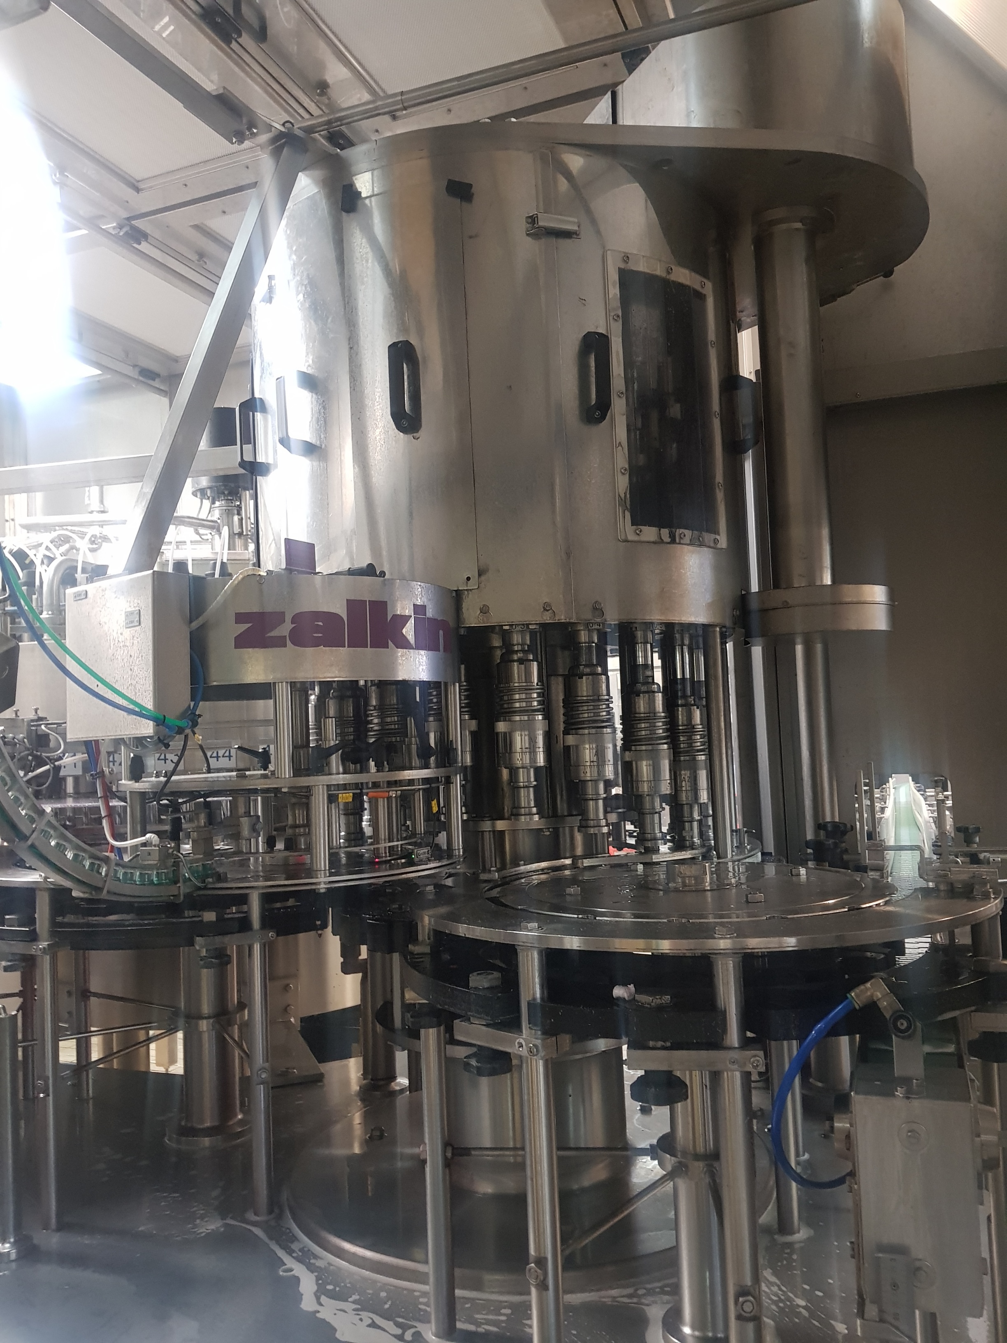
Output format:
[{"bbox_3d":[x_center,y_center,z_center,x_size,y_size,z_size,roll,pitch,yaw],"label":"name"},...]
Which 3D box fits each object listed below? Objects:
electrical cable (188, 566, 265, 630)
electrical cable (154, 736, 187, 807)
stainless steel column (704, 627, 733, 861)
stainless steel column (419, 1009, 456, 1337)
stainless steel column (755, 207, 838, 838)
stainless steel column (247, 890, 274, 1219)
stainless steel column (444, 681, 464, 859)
[{"bbox_3d":[-0.451,-0.119,1.640,0.125,0.105,0.070,-2,-4,0],"label":"electrical cable"},{"bbox_3d":[-0.517,0.153,1.570,0.050,0.110,0.035,-2,-4,0],"label":"electrical cable"},{"bbox_3d":[0.346,0.113,1.613,0.028,0.370,0.028,-2,-4,0],"label":"stainless steel column"},{"bbox_3d":[-0.086,0.659,1.318,0.032,0.397,0.032,-2,-4,0],"label":"stainless steel column"},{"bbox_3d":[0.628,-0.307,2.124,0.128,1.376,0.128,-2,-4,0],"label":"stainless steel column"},{"bbox_3d":[-0.403,0.631,1.675,0.031,0.526,0.031,-2,-4,0],"label":"stainless steel column"},{"bbox_3d":[-0.088,0.172,1.801,0.025,0.314,0.025,-2,-4,0],"label":"stainless steel column"}]

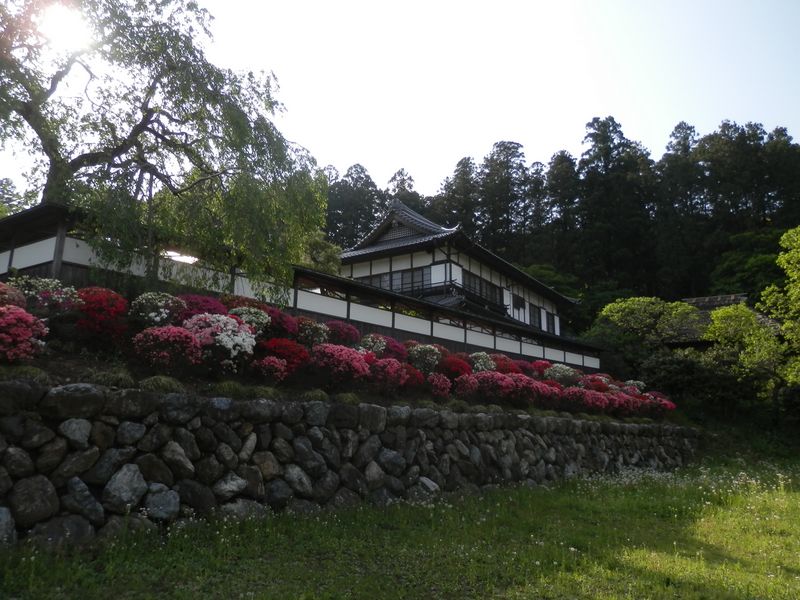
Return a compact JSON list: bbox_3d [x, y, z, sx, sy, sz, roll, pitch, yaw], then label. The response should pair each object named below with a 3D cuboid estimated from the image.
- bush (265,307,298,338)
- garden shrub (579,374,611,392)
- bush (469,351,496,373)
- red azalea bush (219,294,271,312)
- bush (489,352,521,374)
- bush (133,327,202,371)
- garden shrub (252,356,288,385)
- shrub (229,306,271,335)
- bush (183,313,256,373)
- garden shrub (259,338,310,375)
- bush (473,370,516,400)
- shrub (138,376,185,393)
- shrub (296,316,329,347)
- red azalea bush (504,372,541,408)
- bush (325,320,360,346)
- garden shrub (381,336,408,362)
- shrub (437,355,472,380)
[{"bbox_3d":[-2.989,0.578,14.464,0.900,0.850,0.850,0,-13,0],"label":"bush"},{"bbox_3d":[9.029,3.900,26.824,1.441,0.847,1.340,1,-14,-3],"label":"garden shrub"},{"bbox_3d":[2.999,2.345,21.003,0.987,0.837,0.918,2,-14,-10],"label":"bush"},{"bbox_3d":[-3.812,0.255,14.067,1.340,0.800,1.140,0,-13,0],"label":"red azalea bush"},{"bbox_3d":[4.005,2.408,21.849,1.200,0.850,1.140,0,-13,0],"label":"bush"},{"bbox_3d":[-4.375,0.961,10.758,1.290,0.950,1.230,0,-13,0],"label":"bush"},{"bbox_3d":[-2.746,1.486,12.168,0.750,0.680,0.710,0,-13,0],"label":"garden shrub"},{"bbox_3d":[-3.539,0.539,13.542,0.929,0.773,0.978,0,-14,0],"label":"shrub"},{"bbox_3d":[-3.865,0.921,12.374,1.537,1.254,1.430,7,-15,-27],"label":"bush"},{"bbox_3d":[-2.649,1.290,13.308,1.082,0.898,1.139,0,-14,0],"label":"garden shrub"},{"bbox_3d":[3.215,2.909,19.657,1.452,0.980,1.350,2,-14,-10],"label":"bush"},{"bbox_3d":[-4.121,1.438,9.945,0.780,0.310,0.660,0,-13,0],"label":"shrub"},{"bbox_3d":[-2.241,0.860,15.054,0.840,0.860,0.885,0,-14,0],"label":"shrub"},{"bbox_3d":[4.359,3.136,20.476,1.143,1.134,1.203,0,-14,0],"label":"red azalea bush"},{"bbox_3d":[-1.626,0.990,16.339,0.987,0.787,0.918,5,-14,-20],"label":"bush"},{"bbox_3d":[-0.164,1.464,16.911,0.870,0.800,0.820,0,-13,0],"label":"garden shrub"},{"bbox_3d":[1.788,2.244,18.788,1.049,0.943,1.104,0,-14,0],"label":"shrub"}]

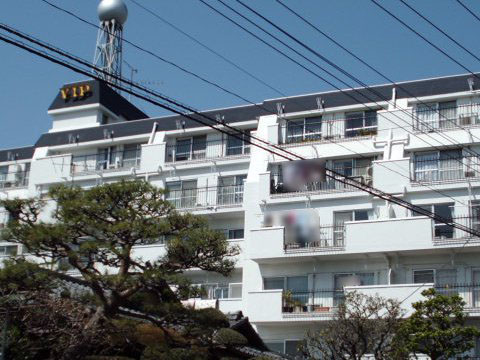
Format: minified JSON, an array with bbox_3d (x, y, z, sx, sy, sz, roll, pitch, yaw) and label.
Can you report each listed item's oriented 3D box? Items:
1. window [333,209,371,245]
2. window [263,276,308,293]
[{"bbox_3d":[4.911,2.090,26.400,1.700,1.600,0.150,-6,-19,18],"label":"window"},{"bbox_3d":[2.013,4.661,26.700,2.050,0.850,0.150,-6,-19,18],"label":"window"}]

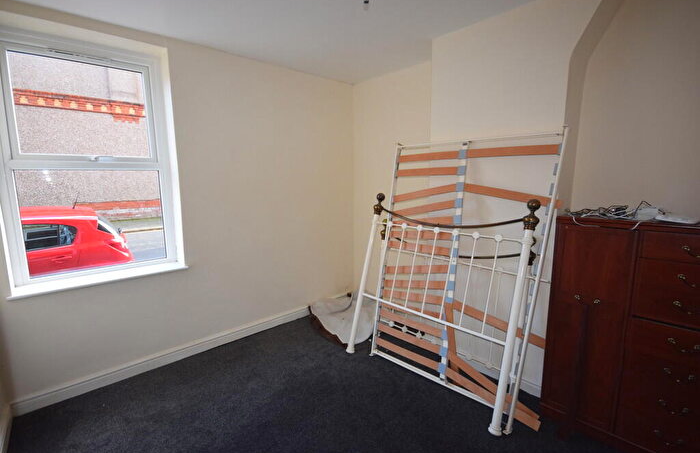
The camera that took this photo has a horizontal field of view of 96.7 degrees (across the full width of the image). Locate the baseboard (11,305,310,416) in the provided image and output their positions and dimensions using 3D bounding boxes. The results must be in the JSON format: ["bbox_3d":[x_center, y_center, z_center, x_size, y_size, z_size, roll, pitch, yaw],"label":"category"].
[{"bbox_3d":[-1.229,1.066,2.914,2.653,0.107,0.027,-8,12,-41],"label":"baseboard"}]

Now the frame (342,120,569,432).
[{"bbox_3d":[0.639,0.261,2.365,0.542,1.860,1.377,-9,13,-43],"label":"frame"}]

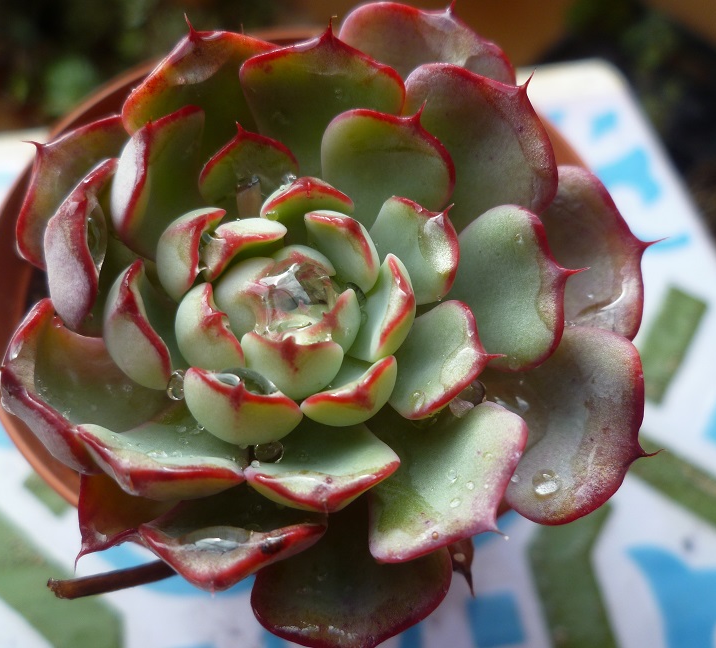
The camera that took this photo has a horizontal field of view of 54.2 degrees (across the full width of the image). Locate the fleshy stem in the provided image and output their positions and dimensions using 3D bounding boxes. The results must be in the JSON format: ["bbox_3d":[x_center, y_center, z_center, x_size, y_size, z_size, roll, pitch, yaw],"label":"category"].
[{"bbox_3d":[-0.037,0.040,0.113,0.024,0.003,0.003,-9,62,-2],"label":"fleshy stem"}]

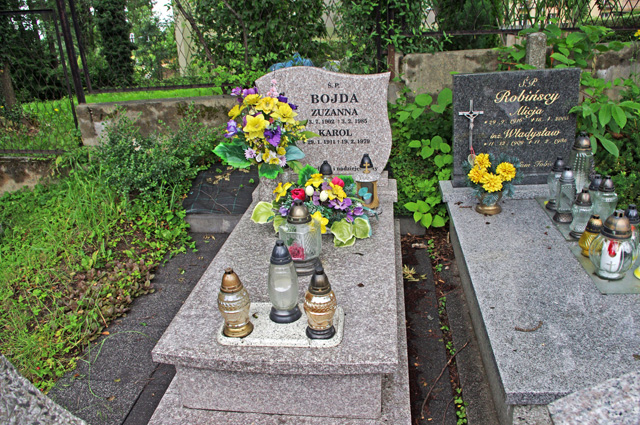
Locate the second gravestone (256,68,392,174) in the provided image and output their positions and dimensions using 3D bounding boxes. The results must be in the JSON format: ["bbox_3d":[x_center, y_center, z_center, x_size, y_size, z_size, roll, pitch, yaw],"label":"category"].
[{"bbox_3d":[0.029,-0.539,2.846,0.793,0.631,0.075,0,22,8],"label":"second gravestone"}]

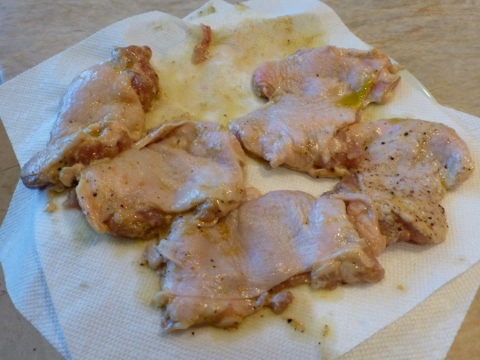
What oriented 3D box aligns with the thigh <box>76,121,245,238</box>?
[{"bbox_3d":[-0.051,-0.001,0.291,0.116,0.024,0.091,-20,57,-13],"label":"thigh"}]

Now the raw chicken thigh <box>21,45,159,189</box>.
[{"bbox_3d":[-0.106,-0.056,0.327,0.075,0.028,0.155,7,55,5],"label":"raw chicken thigh"}]

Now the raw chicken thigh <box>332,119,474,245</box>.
[{"bbox_3d":[0.117,-0.002,0.293,0.098,0.022,0.109,7,55,5],"label":"raw chicken thigh"}]

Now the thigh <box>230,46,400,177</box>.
[{"bbox_3d":[0.064,-0.066,0.336,0.116,0.024,0.149,15,56,10],"label":"thigh"}]

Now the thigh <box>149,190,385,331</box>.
[{"bbox_3d":[0.019,0.040,0.261,0.146,0.026,0.083,-13,56,-9],"label":"thigh"}]

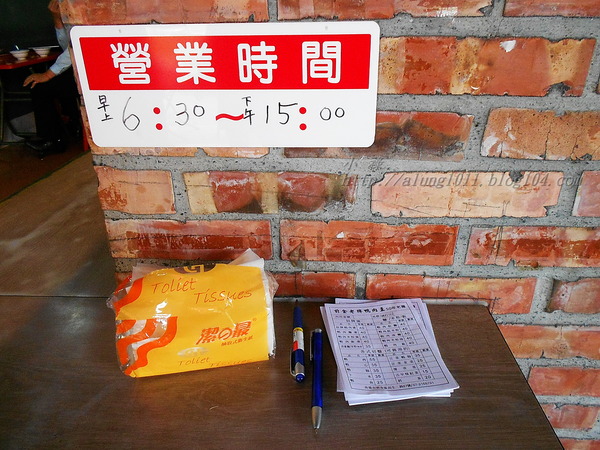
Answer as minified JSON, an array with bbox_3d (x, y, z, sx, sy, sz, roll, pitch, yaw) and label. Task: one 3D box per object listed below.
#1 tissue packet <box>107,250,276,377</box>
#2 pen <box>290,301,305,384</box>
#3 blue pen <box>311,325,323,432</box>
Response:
[{"bbox_3d":[-0.111,0.092,0.487,0.159,0.092,0.082,-5,27,-8],"label":"tissue packet"},{"bbox_3d":[-0.002,0.126,0.507,0.013,0.011,0.134,-2,26,-1],"label":"pen"},{"bbox_3d":[0.017,0.151,0.457,0.012,0.011,0.139,0,26,3],"label":"blue pen"}]

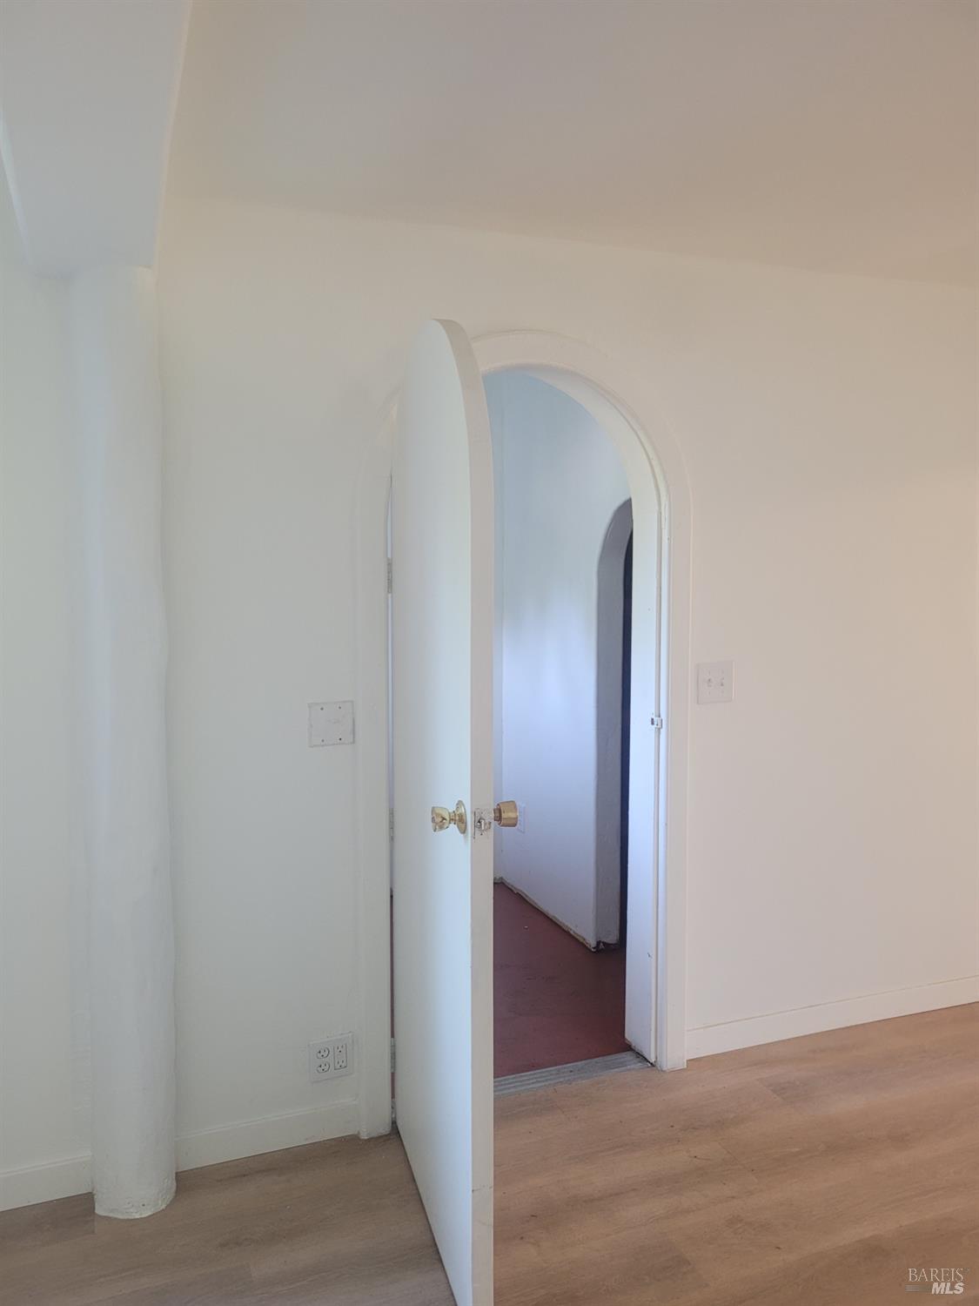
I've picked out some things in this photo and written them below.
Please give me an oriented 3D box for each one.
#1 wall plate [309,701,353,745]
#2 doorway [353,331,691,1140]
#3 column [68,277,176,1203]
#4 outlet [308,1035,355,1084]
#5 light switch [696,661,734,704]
[{"bbox_3d":[-0.402,0.181,2.502,0.116,0.114,0.007,-2,5,-22],"label":"wall plate"},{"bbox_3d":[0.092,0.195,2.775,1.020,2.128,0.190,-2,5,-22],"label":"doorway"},{"bbox_3d":[-0.845,0.223,2.266,0.185,2.150,0.175,-2,5,-22],"label":"column"},{"bbox_3d":[-0.413,1.062,2.564,0.116,0.114,0.009,-2,5,-22],"label":"outlet"},{"bbox_3d":[0.680,0.089,2.937,0.124,0.122,0.013,-2,5,-22],"label":"light switch"}]

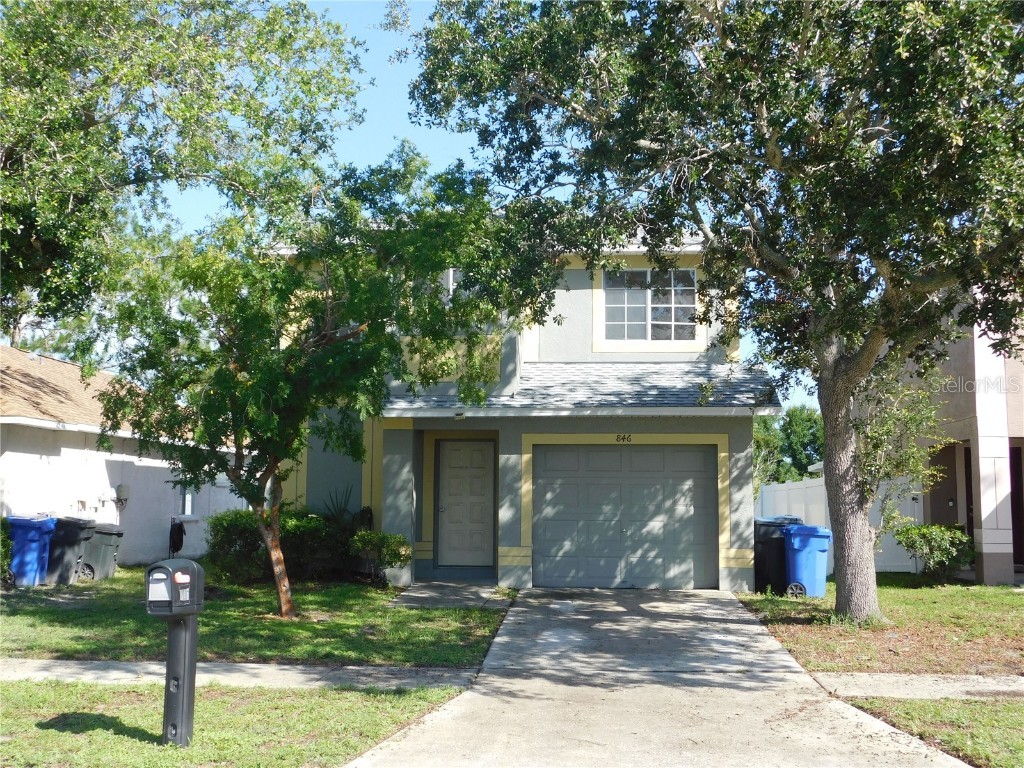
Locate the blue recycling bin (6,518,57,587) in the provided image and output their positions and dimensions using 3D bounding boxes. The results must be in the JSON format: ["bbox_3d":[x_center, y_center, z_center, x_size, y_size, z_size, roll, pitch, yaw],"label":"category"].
[{"bbox_3d":[-7.545,2.618,18.600,0.680,1.080,0.600,-1,-5,17],"label":"blue recycling bin"}]

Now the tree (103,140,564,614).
[{"bbox_3d":[-2.232,0.022,15.006,5.700,5.800,5.100,0,-5,5],"label":"tree"}]

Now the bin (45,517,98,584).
[{"bbox_3d":[-7.193,2.681,19.300,0.700,1.080,0.610,0,-5,8],"label":"bin"}]

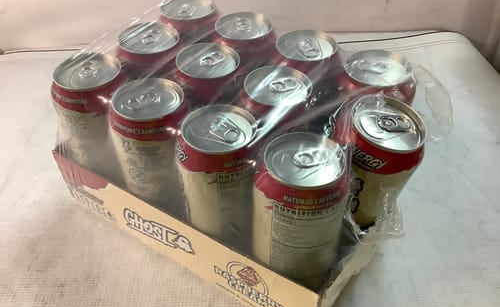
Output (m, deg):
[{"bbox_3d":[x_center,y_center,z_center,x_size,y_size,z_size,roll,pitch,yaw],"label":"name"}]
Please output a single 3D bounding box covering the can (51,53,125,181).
[{"bbox_3d":[-0.133,-0.011,0.422,0.067,0.157,0.067,0,44,0],"label":"can"}]

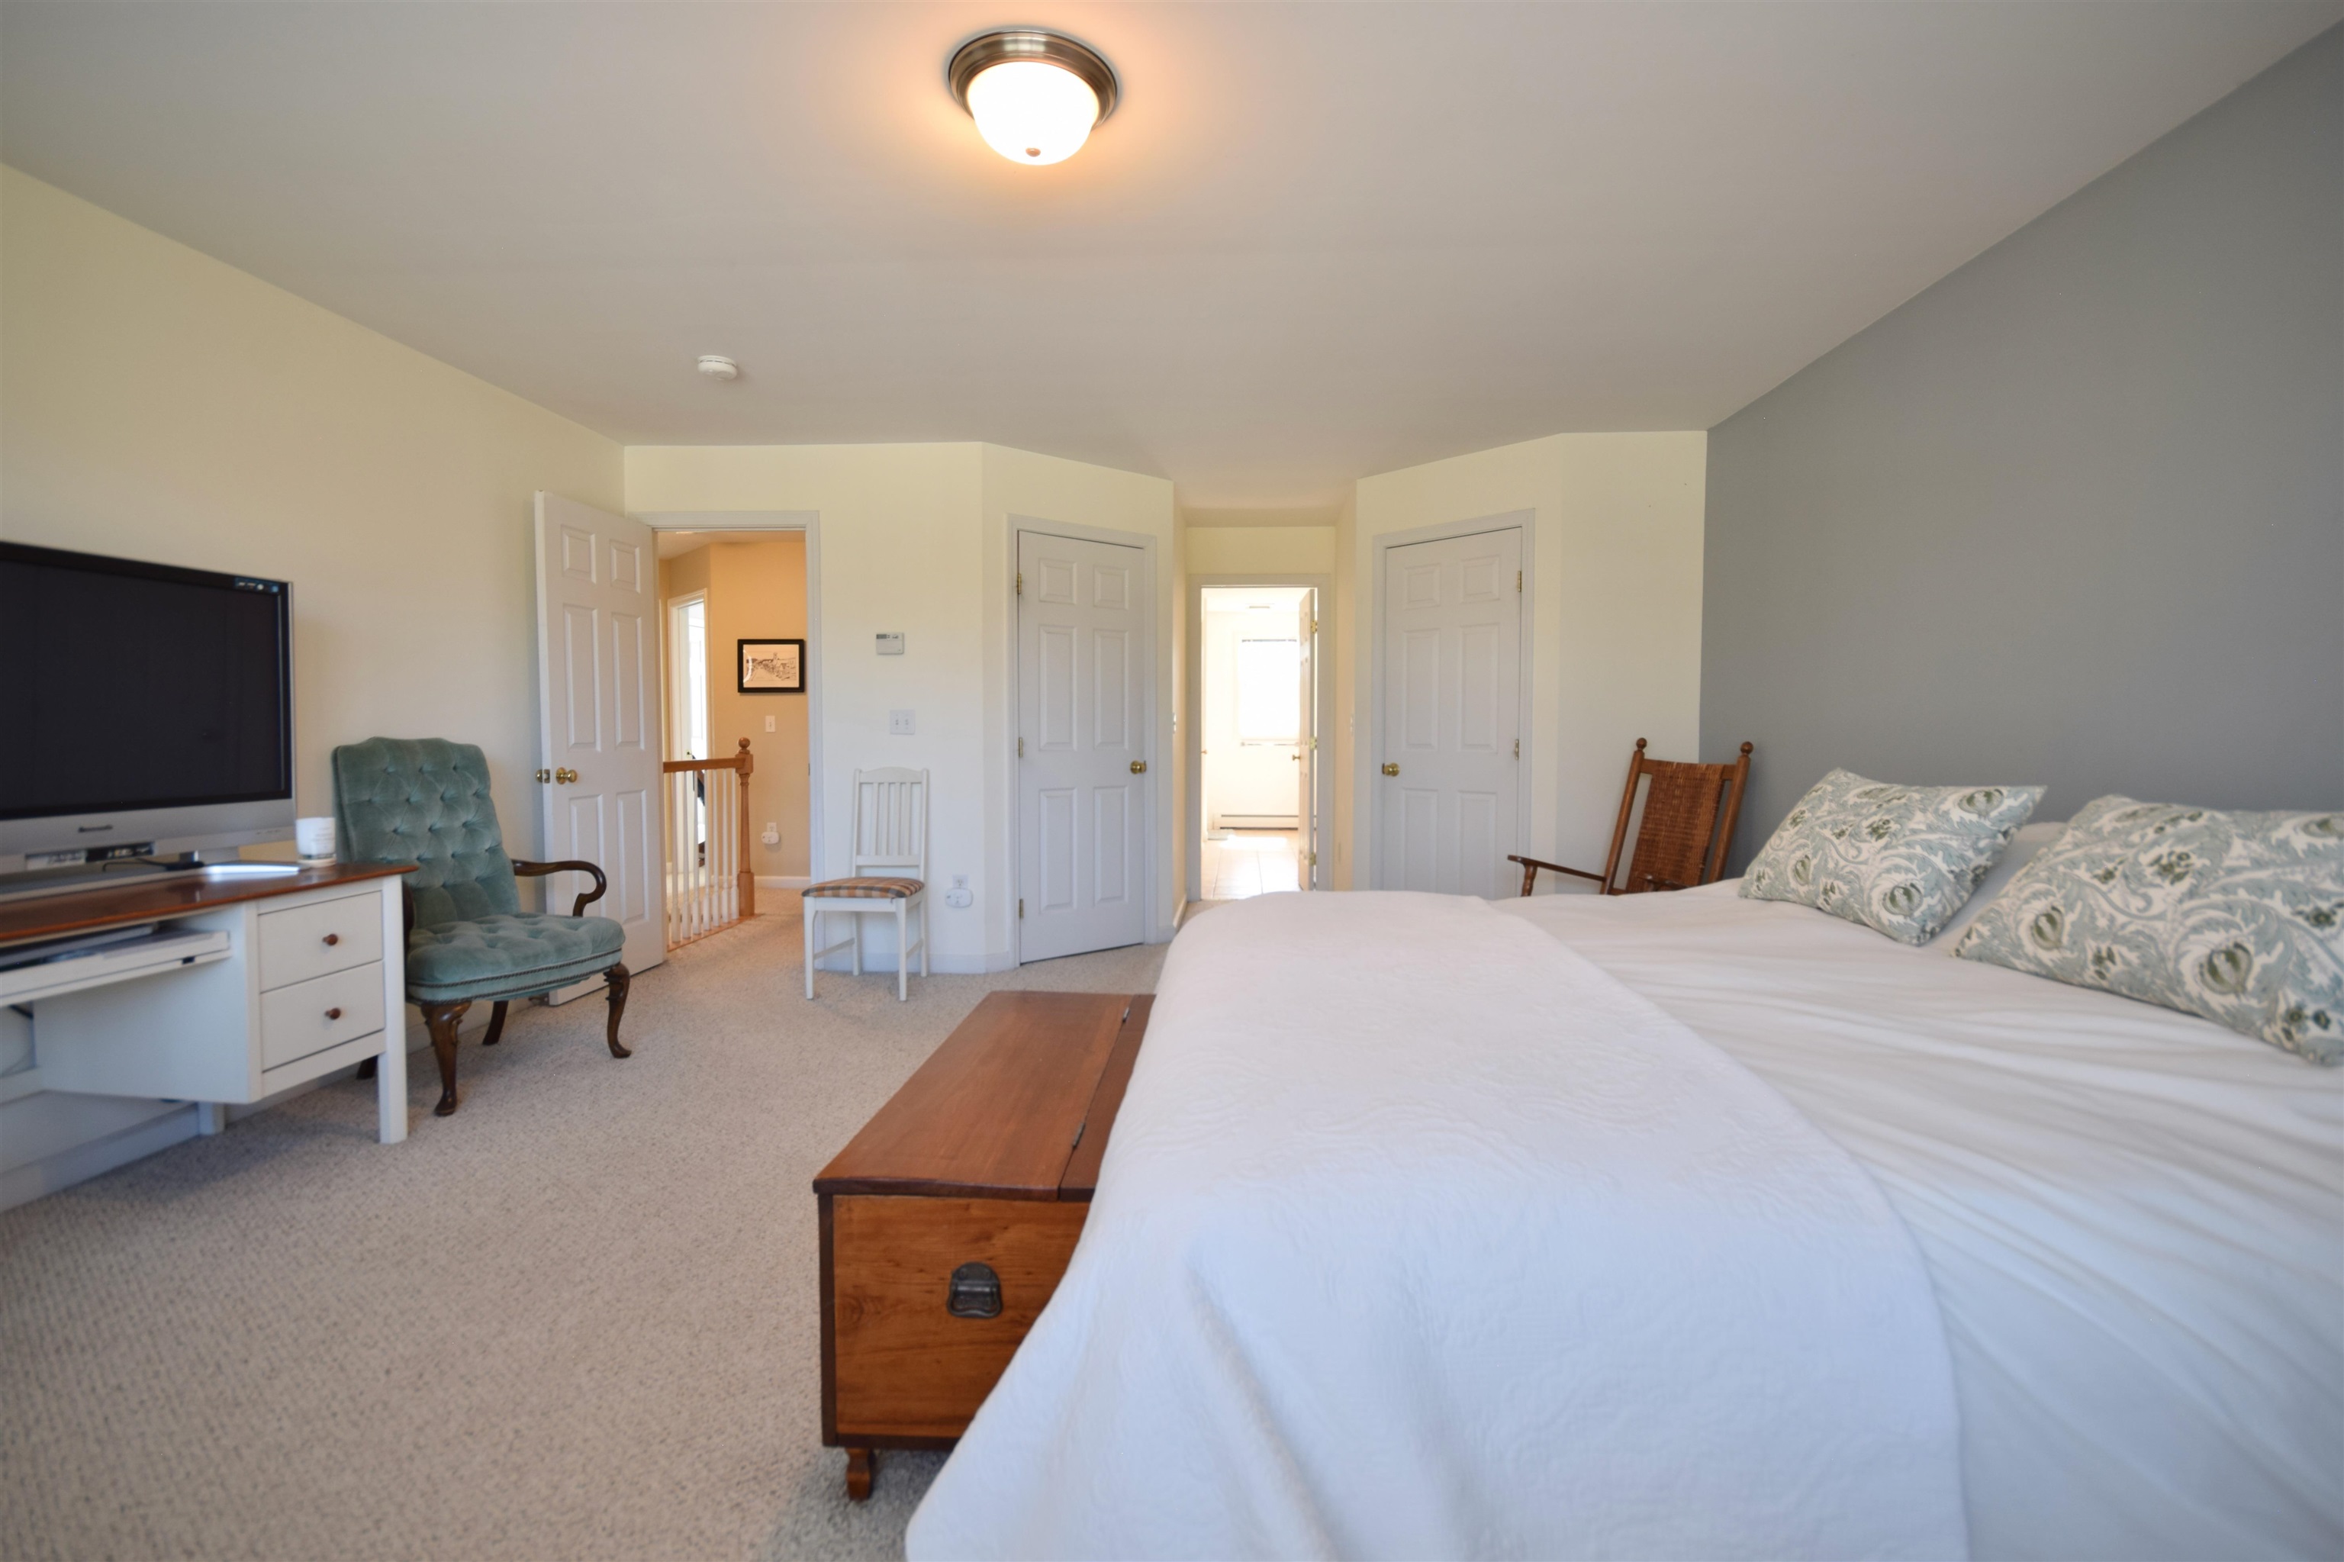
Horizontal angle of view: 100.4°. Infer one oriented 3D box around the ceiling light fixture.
[{"bbox_3d":[-0.283,-1.361,2.003,0.345,0.140,0.345,0,3,4],"label":"ceiling light fixture"}]

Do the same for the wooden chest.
[{"bbox_3d":[-0.245,0.782,1.895,0.465,0.470,1.030,0,3,4],"label":"wooden chest"}]

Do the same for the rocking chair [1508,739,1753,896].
[{"bbox_3d":[1.709,0.394,3.602,0.820,1.090,0.600,-1,3,-23],"label":"rocking chair"}]

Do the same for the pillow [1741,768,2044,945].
[{"bbox_3d":[1.768,0.165,2.454,0.170,0.470,0.650,37,1,-4],"label":"pillow"}]

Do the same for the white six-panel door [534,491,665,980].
[{"bbox_3d":[-2.477,-0.137,4.269,0.042,2.030,0.765,0,3,2],"label":"white six-panel door"}]

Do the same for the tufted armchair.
[{"bbox_3d":[-2.264,0.403,3.169,0.700,1.090,0.670,1,3,23],"label":"tufted armchair"}]

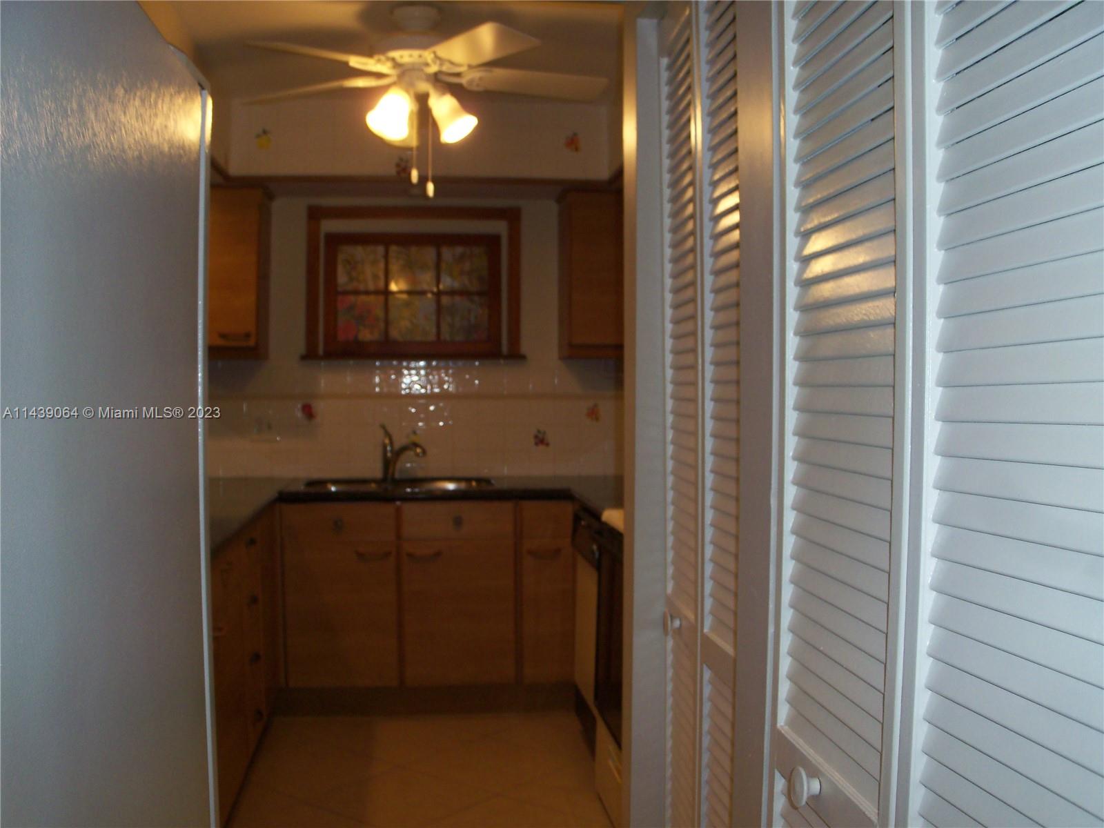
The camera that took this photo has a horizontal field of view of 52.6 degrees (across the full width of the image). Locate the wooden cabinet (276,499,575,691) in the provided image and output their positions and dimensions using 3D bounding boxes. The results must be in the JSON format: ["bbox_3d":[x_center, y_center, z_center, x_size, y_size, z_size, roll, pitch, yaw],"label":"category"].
[{"bbox_3d":[-0.544,0.730,4.879,1.217,0.782,0.600,0,2,-7],"label":"wooden cabinet"}]

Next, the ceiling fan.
[{"bbox_3d":[-0.438,-1.088,3.579,1.260,0.438,1.240,0,2,-7],"label":"ceiling fan"}]

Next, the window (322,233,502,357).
[{"bbox_3d":[-0.657,-0.559,5.284,0.836,0.584,0.080,0,2,-7],"label":"window"}]

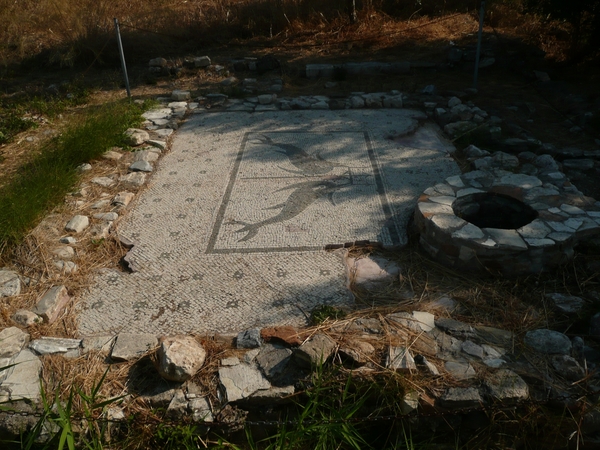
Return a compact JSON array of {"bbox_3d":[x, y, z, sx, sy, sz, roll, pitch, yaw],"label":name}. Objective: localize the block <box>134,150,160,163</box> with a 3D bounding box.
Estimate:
[{"bbox_3d":[-1.269,-0.568,4.022,0.179,0.073,0.146,-1,31,2],"label":"block"}]

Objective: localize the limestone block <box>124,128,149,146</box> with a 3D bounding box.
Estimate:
[{"bbox_3d":[-1.456,-0.781,4.333,0.193,0.135,0.158,-1,31,2],"label":"limestone block"}]

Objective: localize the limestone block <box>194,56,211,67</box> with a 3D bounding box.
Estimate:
[{"bbox_3d":[-1.257,-2.116,6.287,0.207,0.114,0.138,1,30,0],"label":"limestone block"}]

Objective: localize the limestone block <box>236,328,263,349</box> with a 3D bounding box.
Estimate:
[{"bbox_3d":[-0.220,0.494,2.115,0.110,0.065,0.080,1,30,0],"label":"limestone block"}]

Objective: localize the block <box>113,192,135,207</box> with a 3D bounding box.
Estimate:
[{"bbox_3d":[-1.224,-0.179,3.367,0.142,0.067,0.112,-6,31,-6],"label":"block"}]

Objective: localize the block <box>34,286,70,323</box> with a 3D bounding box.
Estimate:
[{"bbox_3d":[-1.150,0.368,2.262,0.106,0.078,0.221,1,30,0],"label":"block"}]

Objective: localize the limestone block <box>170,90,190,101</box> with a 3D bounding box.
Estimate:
[{"bbox_3d":[-1.249,-1.360,5.097,0.198,0.074,0.149,1,30,0],"label":"limestone block"}]

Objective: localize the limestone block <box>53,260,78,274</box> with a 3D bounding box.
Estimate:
[{"bbox_3d":[-1.226,0.222,2.540,0.119,0.051,0.072,1,30,0],"label":"limestone block"}]

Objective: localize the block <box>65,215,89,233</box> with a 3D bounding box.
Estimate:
[{"bbox_3d":[-1.342,-0.010,2.919,0.106,0.071,0.128,5,30,7],"label":"block"}]

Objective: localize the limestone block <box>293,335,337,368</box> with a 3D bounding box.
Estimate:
[{"bbox_3d":[0.068,0.557,2.127,0.150,0.085,0.150,-27,39,-36],"label":"limestone block"}]

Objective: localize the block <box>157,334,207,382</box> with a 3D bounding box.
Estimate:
[{"bbox_3d":[-0.477,0.539,1.963,0.183,0.154,0.159,1,30,0],"label":"block"}]

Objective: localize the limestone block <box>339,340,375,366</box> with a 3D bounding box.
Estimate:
[{"bbox_3d":[0.244,0.550,2.095,0.155,0.070,0.110,10,33,19],"label":"limestone block"}]

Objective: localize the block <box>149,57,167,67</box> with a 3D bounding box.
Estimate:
[{"bbox_3d":[-1.842,-2.109,6.274,0.213,0.102,0.142,1,30,0],"label":"block"}]

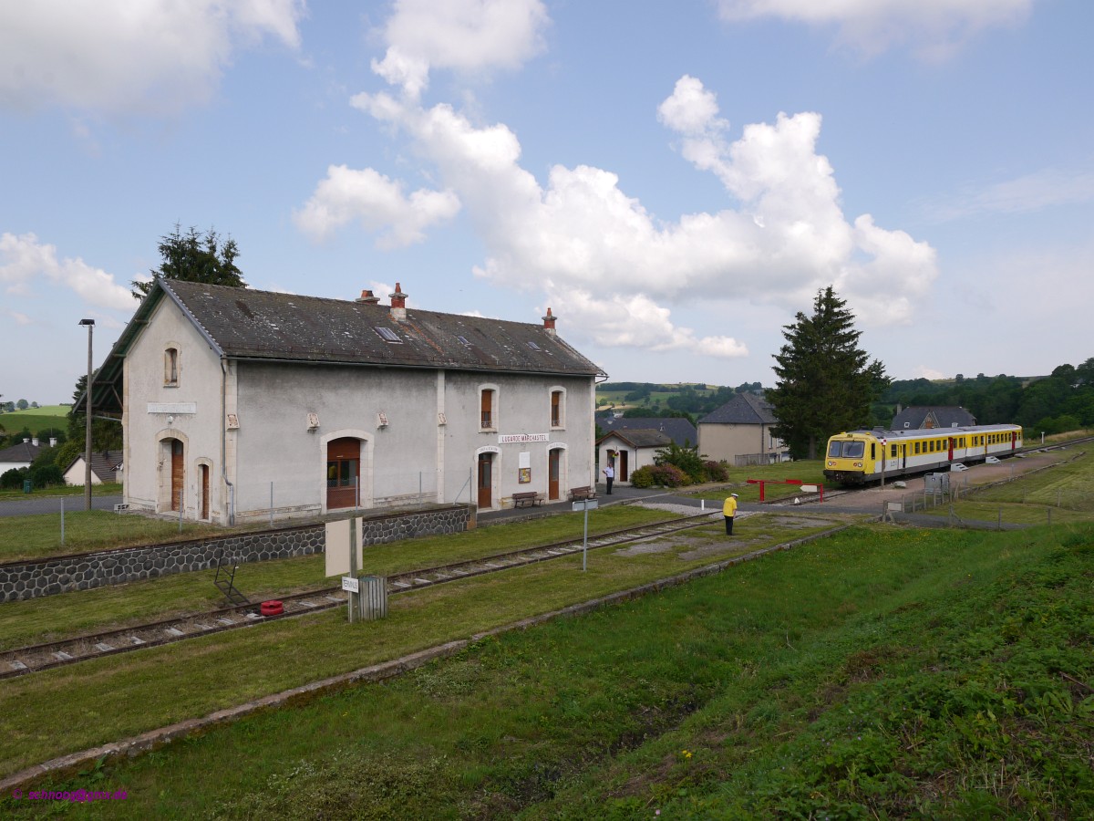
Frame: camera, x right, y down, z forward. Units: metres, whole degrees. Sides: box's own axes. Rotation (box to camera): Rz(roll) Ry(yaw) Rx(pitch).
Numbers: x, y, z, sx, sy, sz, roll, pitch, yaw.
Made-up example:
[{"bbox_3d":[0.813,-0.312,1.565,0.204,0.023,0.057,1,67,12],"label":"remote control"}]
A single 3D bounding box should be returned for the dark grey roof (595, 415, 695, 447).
[{"bbox_3d":[12.300,2.600,94.300,15.800,3.400,8.200,0,0,22],"label":"dark grey roof"}]

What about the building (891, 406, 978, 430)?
[{"bbox_3d":[56.805,2.869,120.471,10.600,7.200,9.000,0,0,41],"label":"building"}]

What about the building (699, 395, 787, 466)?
[{"bbox_3d":[23.309,2.221,94.223,8.397,8.371,10.300,0,0,41],"label":"building"}]

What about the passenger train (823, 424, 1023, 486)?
[{"bbox_3d":[36.053,3.284,73.710,2.880,3.800,53.000,0,0,39],"label":"passenger train"}]

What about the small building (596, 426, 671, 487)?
[{"bbox_3d":[5.989,2.986,54.937,3.700,3.400,5.100,0,0,41],"label":"small building"}]

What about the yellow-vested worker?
[{"bbox_3d":[7.601,4.299,33.996,0.580,1.700,0.480,0,0,41],"label":"yellow-vested worker"}]

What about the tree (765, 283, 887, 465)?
[{"bbox_3d":[28.158,-3.776,81.980,11.700,17.468,11.700,0,0,41],"label":"tree"}]

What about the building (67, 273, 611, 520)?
[{"bbox_3d":[-8.946,-0.470,40.921,13.224,10.334,22.257,0,0,41],"label":"building"}]

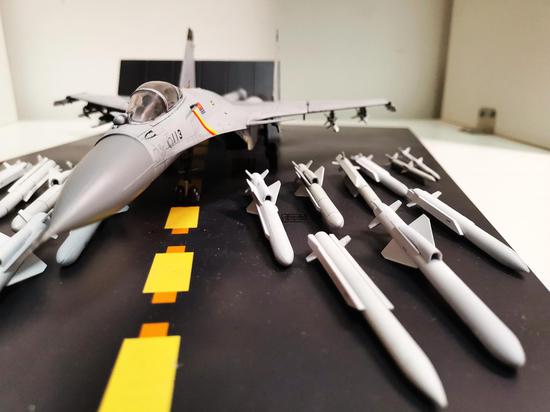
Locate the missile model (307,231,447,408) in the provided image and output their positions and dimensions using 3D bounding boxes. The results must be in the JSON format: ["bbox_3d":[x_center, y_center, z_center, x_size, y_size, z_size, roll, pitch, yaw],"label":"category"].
[{"bbox_3d":[0.023,0.023,0.108,0.013,0.011,0.069,-4,22,-12],"label":"missile model"}]

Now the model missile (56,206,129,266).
[{"bbox_3d":[-0.066,0.001,0.169,0.014,0.013,0.082,-1,20,-3],"label":"model missile"}]

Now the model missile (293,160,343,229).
[{"bbox_3d":[0.020,-0.009,0.197,0.014,0.013,0.083,-2,22,-6],"label":"model missile"}]

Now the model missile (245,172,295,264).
[{"bbox_3d":[-0.002,0.001,0.170,0.014,0.013,0.086,-3,22,-8],"label":"model missile"}]

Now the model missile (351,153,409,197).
[{"bbox_3d":[0.055,-0.018,0.228,0.013,0.011,0.068,-3,22,-9],"label":"model missile"}]

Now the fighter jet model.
[{"bbox_3d":[-0.035,-0.054,0.223,0.206,0.083,0.304,1,19,3],"label":"fighter jet model"}]

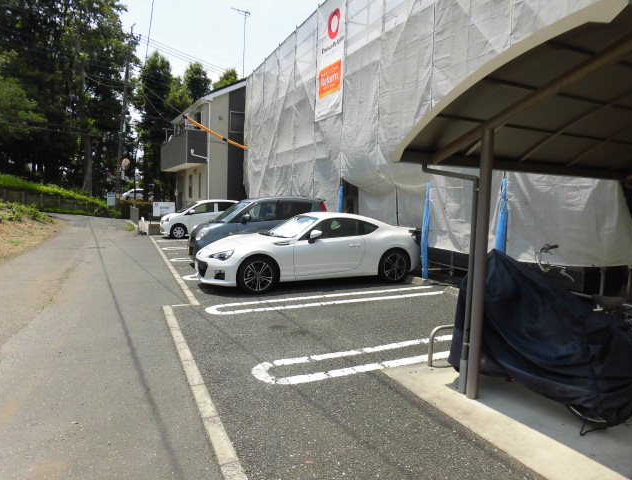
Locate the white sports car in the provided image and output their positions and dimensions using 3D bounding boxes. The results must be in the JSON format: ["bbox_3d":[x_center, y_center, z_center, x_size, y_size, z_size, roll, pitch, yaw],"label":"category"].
[{"bbox_3d":[-0.114,0.115,8.361,4.240,1.300,1.775,-1,6,-24],"label":"white sports car"}]

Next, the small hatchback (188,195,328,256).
[{"bbox_3d":[-1.267,-0.239,10.472,3.395,1.560,1.475,-1,6,-24],"label":"small hatchback"}]

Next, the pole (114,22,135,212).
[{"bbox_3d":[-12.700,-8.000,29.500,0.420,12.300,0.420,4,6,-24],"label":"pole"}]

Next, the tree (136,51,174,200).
[{"bbox_3d":[-14.500,-10.000,40.000,3.600,14.200,3.600,-1,5,-23],"label":"tree"}]

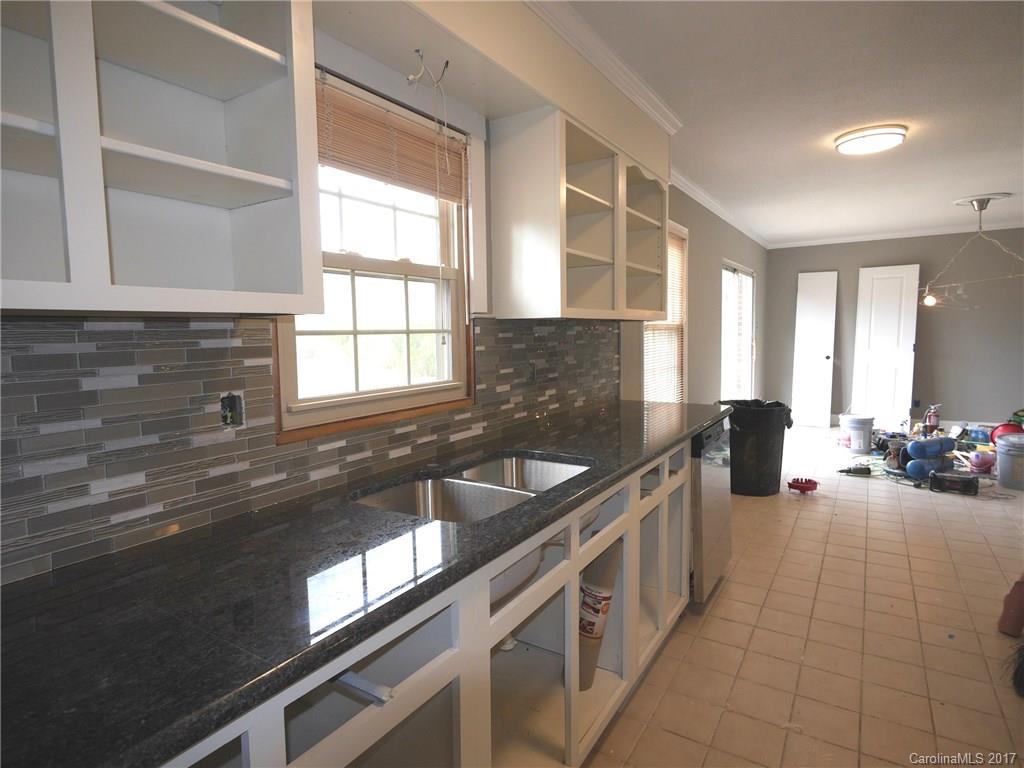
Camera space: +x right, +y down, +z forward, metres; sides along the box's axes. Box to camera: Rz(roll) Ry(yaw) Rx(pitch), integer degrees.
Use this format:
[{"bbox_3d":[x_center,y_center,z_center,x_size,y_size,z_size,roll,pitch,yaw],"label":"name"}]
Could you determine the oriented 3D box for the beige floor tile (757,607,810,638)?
[{"bbox_3d":[1.250,1.100,2.444,0.200,0.010,0.200,3,7,34],"label":"beige floor tile"}]

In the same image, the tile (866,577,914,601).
[{"bbox_3d":[1.946,1.057,2.745,0.200,0.010,0.200,3,7,34],"label":"tile"}]

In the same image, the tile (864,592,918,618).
[{"bbox_3d":[1.824,1.073,2.573,0.200,0.010,0.200,3,7,32],"label":"tile"}]

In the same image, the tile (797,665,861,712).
[{"bbox_3d":[1.190,1.141,1.996,0.200,0.010,0.200,3,7,32],"label":"tile"}]

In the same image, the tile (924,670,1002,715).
[{"bbox_3d":[1.643,1.126,1.945,0.202,0.010,0.202,2,6,34],"label":"tile"}]

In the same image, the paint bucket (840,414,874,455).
[{"bbox_3d":[3.646,0.536,5.638,0.300,0.370,0.300,3,7,34],"label":"paint bucket"}]

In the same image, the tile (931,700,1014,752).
[{"bbox_3d":[1.529,1.143,1.778,0.202,0.010,0.202,2,6,34],"label":"tile"}]

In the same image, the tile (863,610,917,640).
[{"bbox_3d":[1.707,1.088,2.394,0.202,0.010,0.202,2,6,34],"label":"tile"}]

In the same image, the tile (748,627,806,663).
[{"bbox_3d":[1.144,1.129,2.299,0.200,0.010,0.200,1,6,34],"label":"tile"}]

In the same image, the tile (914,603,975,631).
[{"bbox_3d":[1.996,1.075,2.458,0.202,0.010,0.202,2,6,34],"label":"tile"}]

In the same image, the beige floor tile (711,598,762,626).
[{"bbox_3d":[1.088,1.105,2.584,0.200,0.010,0.200,1,6,34],"label":"beige floor tile"}]

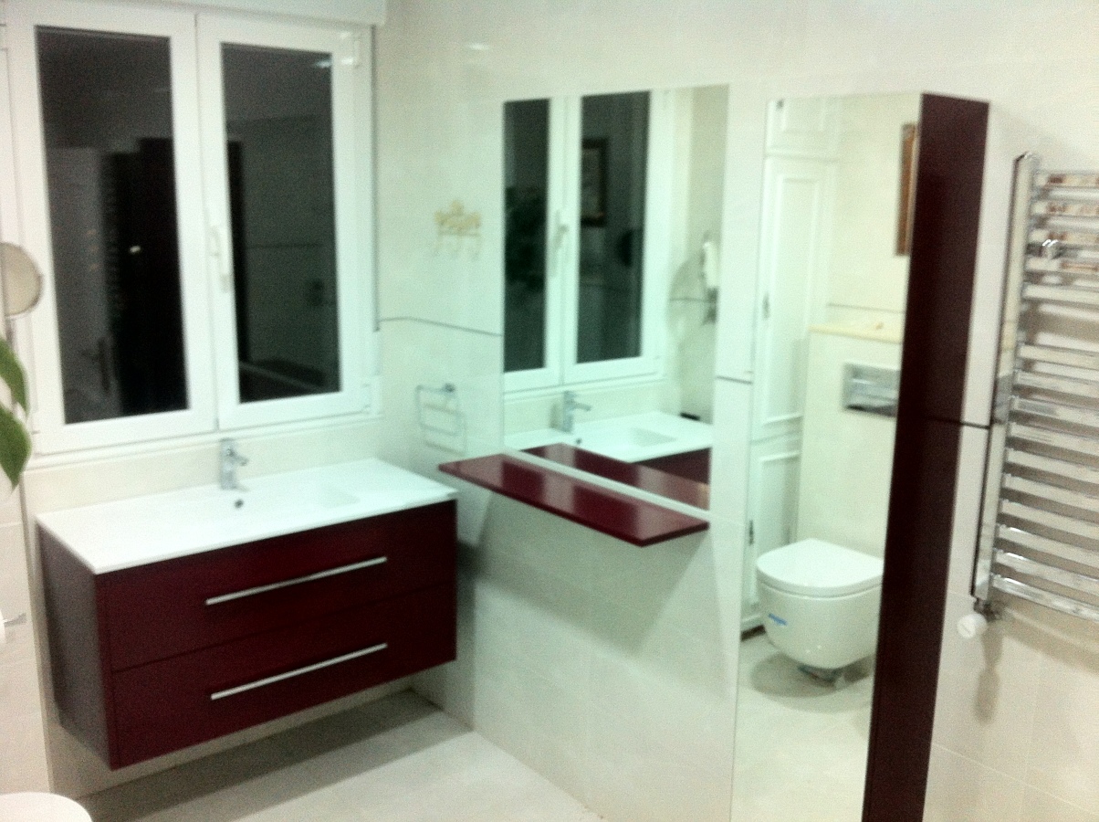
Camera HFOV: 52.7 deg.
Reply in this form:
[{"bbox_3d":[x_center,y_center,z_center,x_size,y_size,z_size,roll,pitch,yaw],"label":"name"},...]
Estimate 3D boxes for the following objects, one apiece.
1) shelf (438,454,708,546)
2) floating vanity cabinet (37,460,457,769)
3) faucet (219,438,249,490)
[{"bbox_3d":[0.034,0.213,2.829,0.219,0.018,0.805,-9,15,-38],"label":"shelf"},{"bbox_3d":[-0.803,0.508,3.087,1.000,0.517,0.472,-9,15,-38],"label":"floating vanity cabinet"},{"bbox_3d":[-0.885,0.161,3.125,0.045,0.145,0.147,-9,15,-38],"label":"faucet"}]

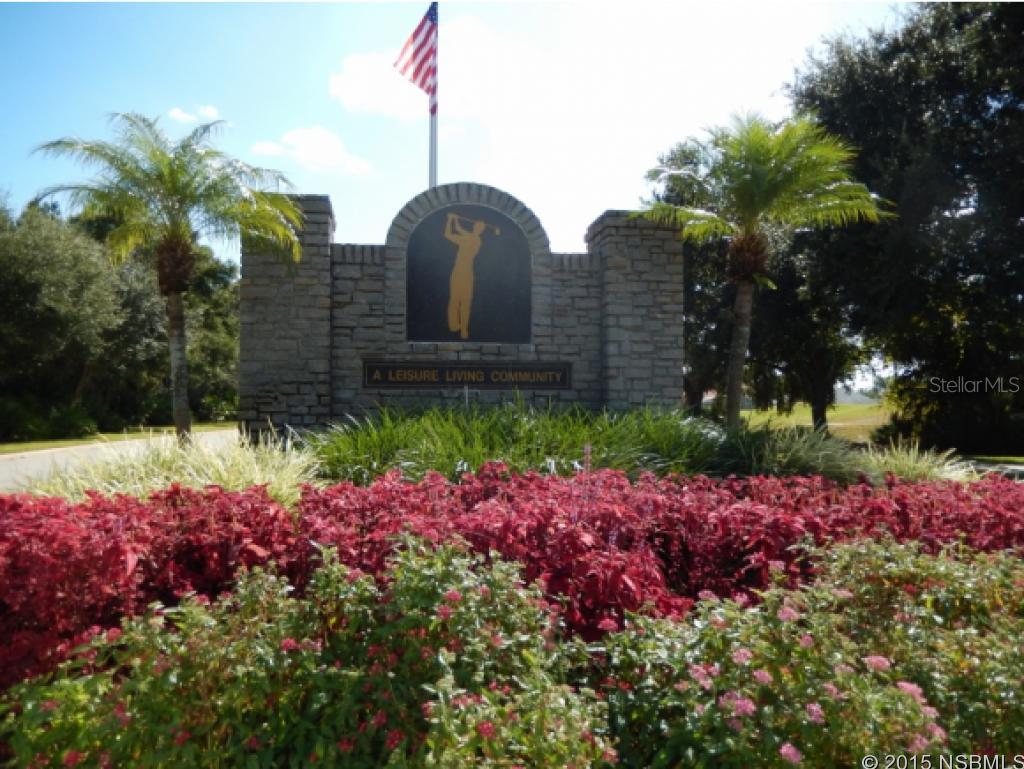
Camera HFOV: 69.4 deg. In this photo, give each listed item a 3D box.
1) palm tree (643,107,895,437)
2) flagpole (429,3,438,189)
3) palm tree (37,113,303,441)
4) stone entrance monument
[{"bbox_3d":[2.870,-1.210,8.400,2.820,3.700,2.750,0,-1,0],"label":"palm tree"},{"bbox_3d":[-1.125,-2.430,10.600,0.100,6.900,0.100,0,-1,0],"label":"flagpole"},{"bbox_3d":[-3.600,-1.070,7.800,2.800,3.550,2.700,0,-1,0],"label":"palm tree"},{"bbox_3d":[-0.530,-0.860,9.050,5.200,3.100,0.950,0,-1,-9],"label":"stone entrance monument"}]

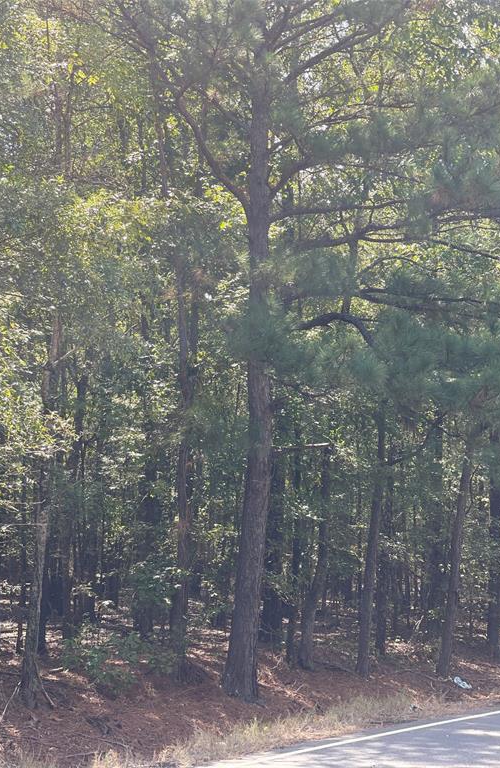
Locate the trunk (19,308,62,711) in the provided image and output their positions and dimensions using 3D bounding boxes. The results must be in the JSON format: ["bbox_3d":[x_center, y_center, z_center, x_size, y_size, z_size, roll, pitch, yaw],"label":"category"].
[{"bbox_3d":[-2.292,1.353,15.893,0.250,4.423,0.220,3,-8,-8],"label":"trunk"}]

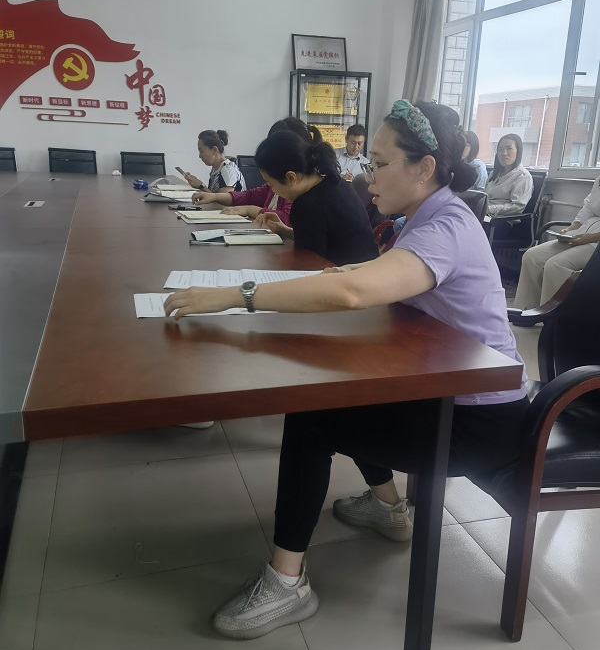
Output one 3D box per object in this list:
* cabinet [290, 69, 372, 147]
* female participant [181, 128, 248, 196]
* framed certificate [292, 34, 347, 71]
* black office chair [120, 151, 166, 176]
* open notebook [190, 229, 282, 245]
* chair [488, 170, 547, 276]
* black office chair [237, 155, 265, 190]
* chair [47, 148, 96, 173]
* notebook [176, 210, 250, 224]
[{"bbox_3d":[0.301,-1.861,6.873,0.800,1.700,0.330,-4,19,-17],"label":"cabinet"},{"bbox_3d":[-0.574,-0.724,4.192,0.630,1.125,0.500,-4,18,-16],"label":"female participant"},{"bbox_3d":[0.221,-2.833,6.530,0.590,0.400,0.025,-4,-3,-17],"label":"framed certificate"},{"bbox_3d":[-1.438,-1.114,5.714,0.550,0.880,0.580,-1,18,-9],"label":"black office chair"},{"bbox_3d":[-0.246,-0.336,2.370,0.330,0.022,0.260,-4,19,-17],"label":"open notebook"},{"bbox_3d":[1.265,-0.611,4.335,0.600,0.930,0.560,-5,18,-20],"label":"chair"},{"bbox_3d":[-0.370,-1.181,6.031,0.550,0.880,0.580,-2,18,-13],"label":"black office chair"},{"bbox_3d":[-2.039,-1.077,5.536,0.550,0.880,0.580,0,18,-7],"label":"chair"},{"bbox_3d":[-0.395,-0.501,2.851,0.290,0.025,0.340,-4,18,-16],"label":"notebook"}]

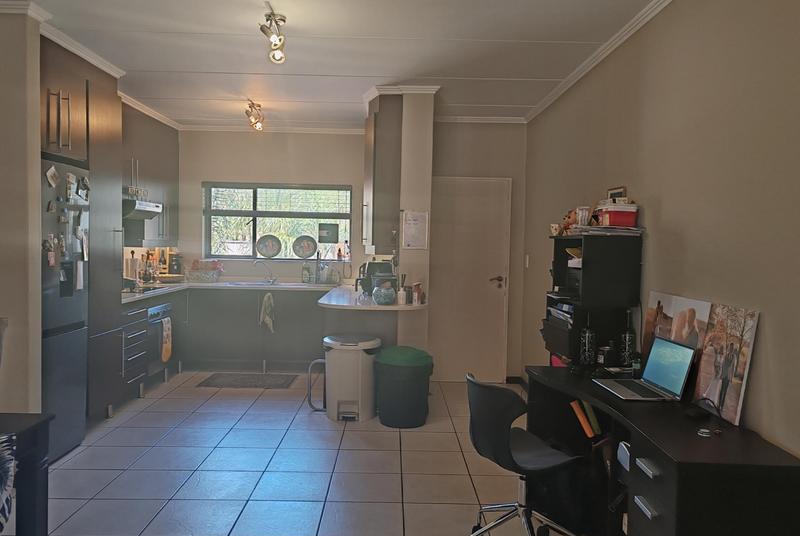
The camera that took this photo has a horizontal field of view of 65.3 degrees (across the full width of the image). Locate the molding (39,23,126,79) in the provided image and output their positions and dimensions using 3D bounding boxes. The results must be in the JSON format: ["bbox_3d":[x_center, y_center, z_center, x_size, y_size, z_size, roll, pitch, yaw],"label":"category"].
[{"bbox_3d":[-2.006,-1.369,3.990,0.050,0.062,1.150,1,3,-1],"label":"molding"}]

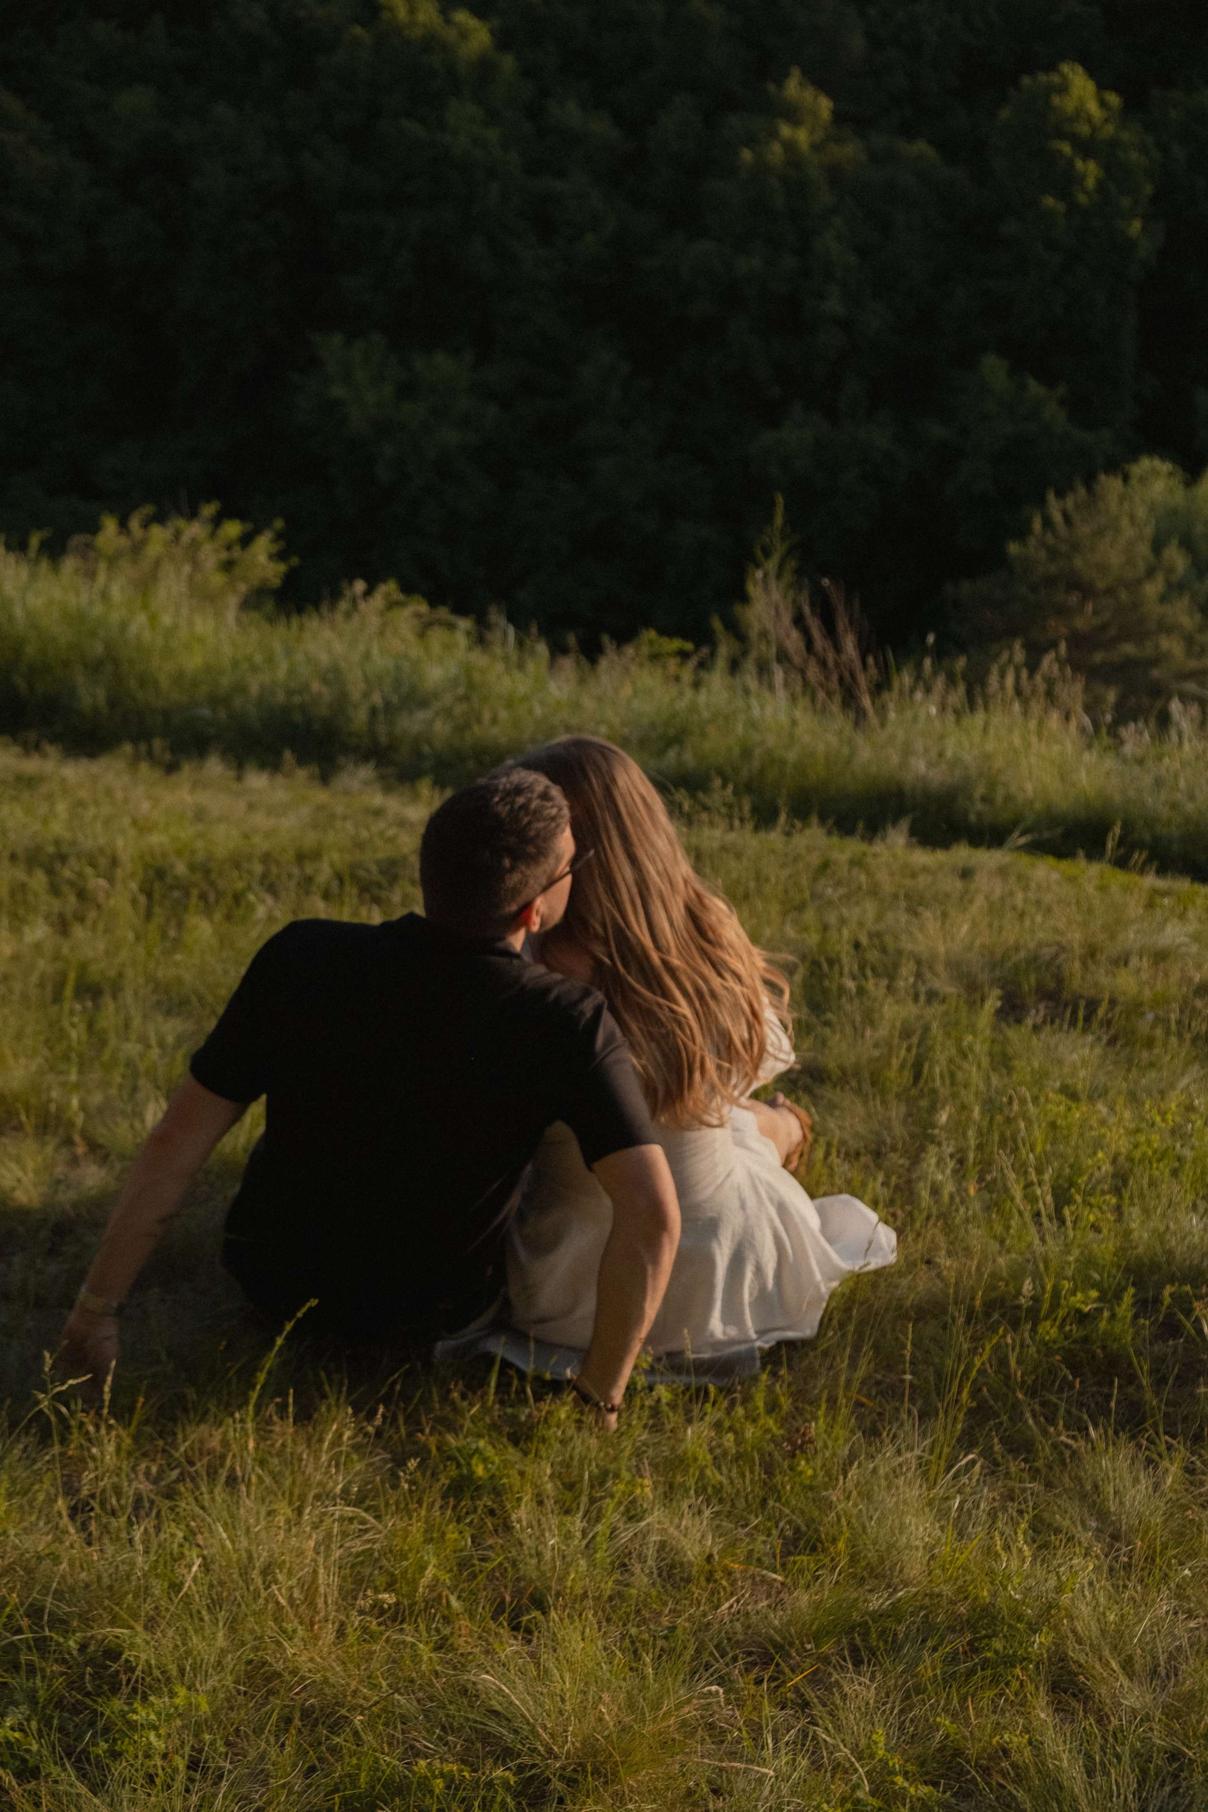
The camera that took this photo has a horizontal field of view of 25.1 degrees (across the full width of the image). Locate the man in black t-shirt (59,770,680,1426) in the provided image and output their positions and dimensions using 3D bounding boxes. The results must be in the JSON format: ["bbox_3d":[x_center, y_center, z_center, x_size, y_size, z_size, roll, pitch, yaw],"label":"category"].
[{"bbox_3d":[-0.260,0.187,3.849,0.800,0.820,1.100,1,11,6],"label":"man in black t-shirt"}]

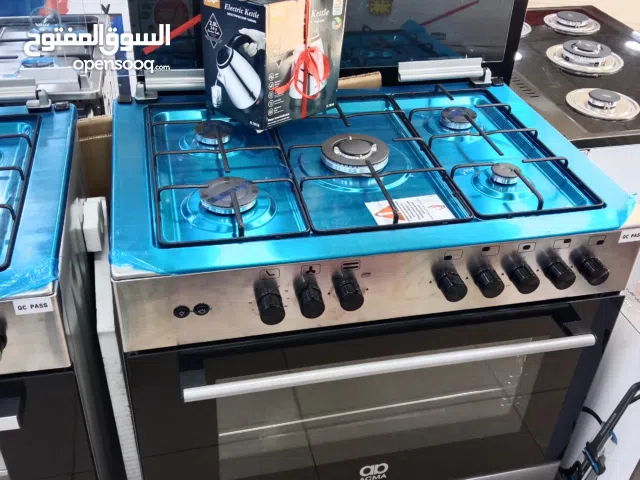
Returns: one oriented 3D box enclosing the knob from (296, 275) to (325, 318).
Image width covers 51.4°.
[{"bbox_3d":[-0.013,0.097,1.018,0.037,0.037,0.031,-5,37,-13],"label":"knob"}]

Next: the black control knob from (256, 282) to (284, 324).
[{"bbox_3d":[-0.073,0.104,0.999,0.037,0.037,0.030,-5,37,-13],"label":"black control knob"}]

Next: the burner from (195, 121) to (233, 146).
[{"bbox_3d":[-0.203,-0.203,1.276,0.075,0.020,0.075,-5,37,-13],"label":"burner"}]

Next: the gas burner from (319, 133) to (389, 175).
[{"bbox_3d":[0.066,-0.163,1.256,0.128,0.023,0.128,3,36,-2],"label":"gas burner"}]

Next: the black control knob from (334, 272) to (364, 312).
[{"bbox_3d":[0.046,0.087,1.028,0.037,0.037,0.031,-5,37,-13],"label":"black control knob"}]

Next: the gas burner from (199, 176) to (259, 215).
[{"bbox_3d":[-0.148,-0.069,1.097,0.096,0.021,0.096,-5,37,-13],"label":"gas burner"}]

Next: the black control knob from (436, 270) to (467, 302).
[{"bbox_3d":[0.212,0.075,1.063,0.037,0.037,0.030,-5,37,-13],"label":"black control knob"}]

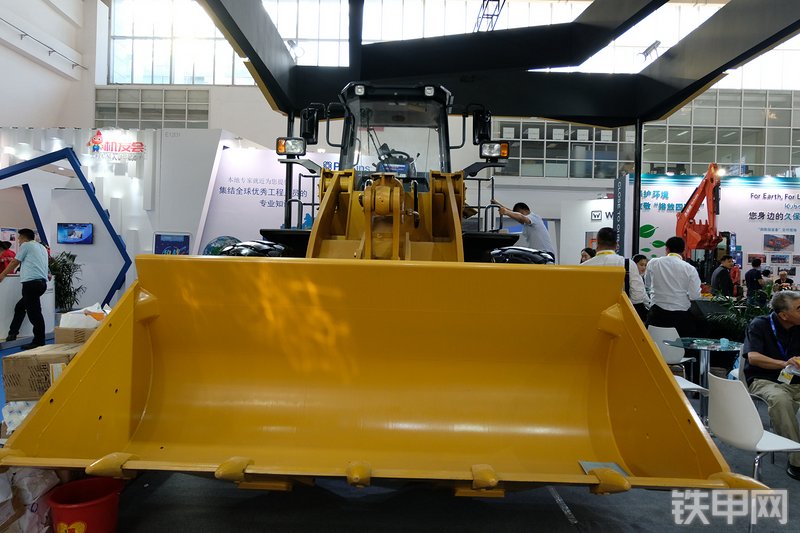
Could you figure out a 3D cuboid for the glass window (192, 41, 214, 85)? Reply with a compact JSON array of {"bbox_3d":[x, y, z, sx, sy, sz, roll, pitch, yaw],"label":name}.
[{"bbox_3d":[-9.739,-10.110,26.426,1.016,2.181,0.100,2,0,2],"label":"glass window"}]

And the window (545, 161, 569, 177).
[{"bbox_3d":[7.286,-4.520,24.729,1.033,0.771,0.100,2,0,2],"label":"window"}]

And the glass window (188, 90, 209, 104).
[{"bbox_3d":[-9.597,-8.025,25.375,1.033,0.580,0.100,2,0,2],"label":"glass window"}]

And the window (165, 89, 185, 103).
[{"bbox_3d":[-10.706,-8.061,25.417,1.033,0.580,0.100,2,0,2],"label":"window"}]

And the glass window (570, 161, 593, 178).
[{"bbox_3d":[8.787,-4.733,25.903,1.112,0.844,0.100,2,0,2],"label":"glass window"}]

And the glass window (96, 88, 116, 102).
[{"bbox_3d":[-14.034,-8.170,25.544,1.033,0.580,0.100,2,0,2],"label":"glass window"}]

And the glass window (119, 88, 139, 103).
[{"bbox_3d":[-11.622,-7.318,22.853,0.958,0.562,0.080,2,0,2],"label":"glass window"}]

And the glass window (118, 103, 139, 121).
[{"bbox_3d":[-11.642,-6.658,22.853,0.958,0.744,0.080,2,0,2],"label":"glass window"}]

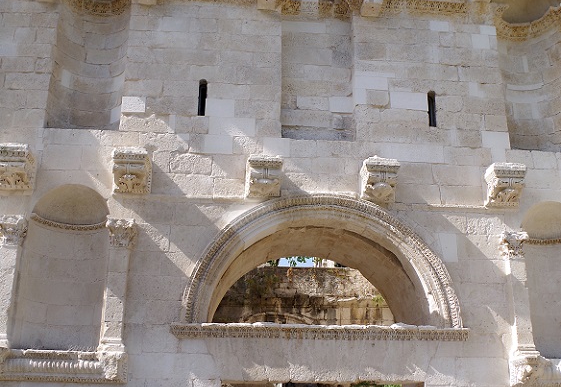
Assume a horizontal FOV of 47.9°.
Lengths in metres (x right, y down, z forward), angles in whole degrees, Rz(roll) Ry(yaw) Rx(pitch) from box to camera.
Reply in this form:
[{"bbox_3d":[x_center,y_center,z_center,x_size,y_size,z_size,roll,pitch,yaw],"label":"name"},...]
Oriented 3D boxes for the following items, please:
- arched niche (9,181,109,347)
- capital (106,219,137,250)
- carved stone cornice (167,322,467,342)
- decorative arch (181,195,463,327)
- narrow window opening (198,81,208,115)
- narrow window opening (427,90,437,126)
[{"bbox_3d":[-4.274,1.503,12.656,1.687,3.310,0.650,2,-21,-3],"label":"arched niche"},{"bbox_3d":[-3.086,0.776,12.243,0.550,0.600,0.330,2,-20,-4],"label":"capital"},{"bbox_3d":[0.755,2.606,11.911,5.650,0.300,0.320,2,-20,-4],"label":"carved stone cornice"},{"bbox_3d":[0.800,1.488,12.960,5.367,2.649,1.200,2,-19,-5],"label":"decorative arch"},{"bbox_3d":[-1.669,-2.081,13.671,0.200,0.860,0.300,2,-20,-4],"label":"narrow window opening"},{"bbox_3d":[3.372,-1.829,14.243,0.216,0.913,0.300,2,-21,-3],"label":"narrow window opening"}]

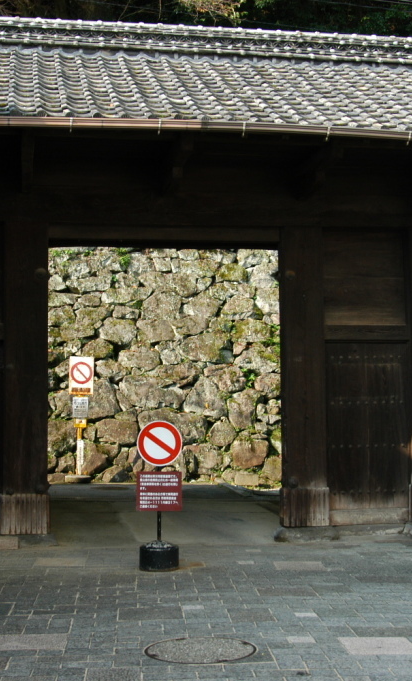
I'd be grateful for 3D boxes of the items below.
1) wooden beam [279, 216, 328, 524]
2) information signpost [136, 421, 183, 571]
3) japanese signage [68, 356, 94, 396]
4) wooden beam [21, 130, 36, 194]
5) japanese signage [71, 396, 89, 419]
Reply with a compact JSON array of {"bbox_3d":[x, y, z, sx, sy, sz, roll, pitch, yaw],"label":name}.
[{"bbox_3d":[1.089,0.394,11.557,0.487,3.375,0.238,0,-3,-9],"label":"wooden beam"},{"bbox_3d":[-0.424,1.371,9.215,0.415,1.360,0.360,-1,-3,0],"label":"information signpost"},{"bbox_3d":[-2.113,0.597,17.300,0.420,0.640,0.040,-1,-3,0],"label":"japanese signage"},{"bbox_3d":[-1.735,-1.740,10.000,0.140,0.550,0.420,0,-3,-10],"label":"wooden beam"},{"bbox_3d":[-2.117,1.136,17.300,0.260,0.360,0.030,-1,-3,0],"label":"japanese signage"}]

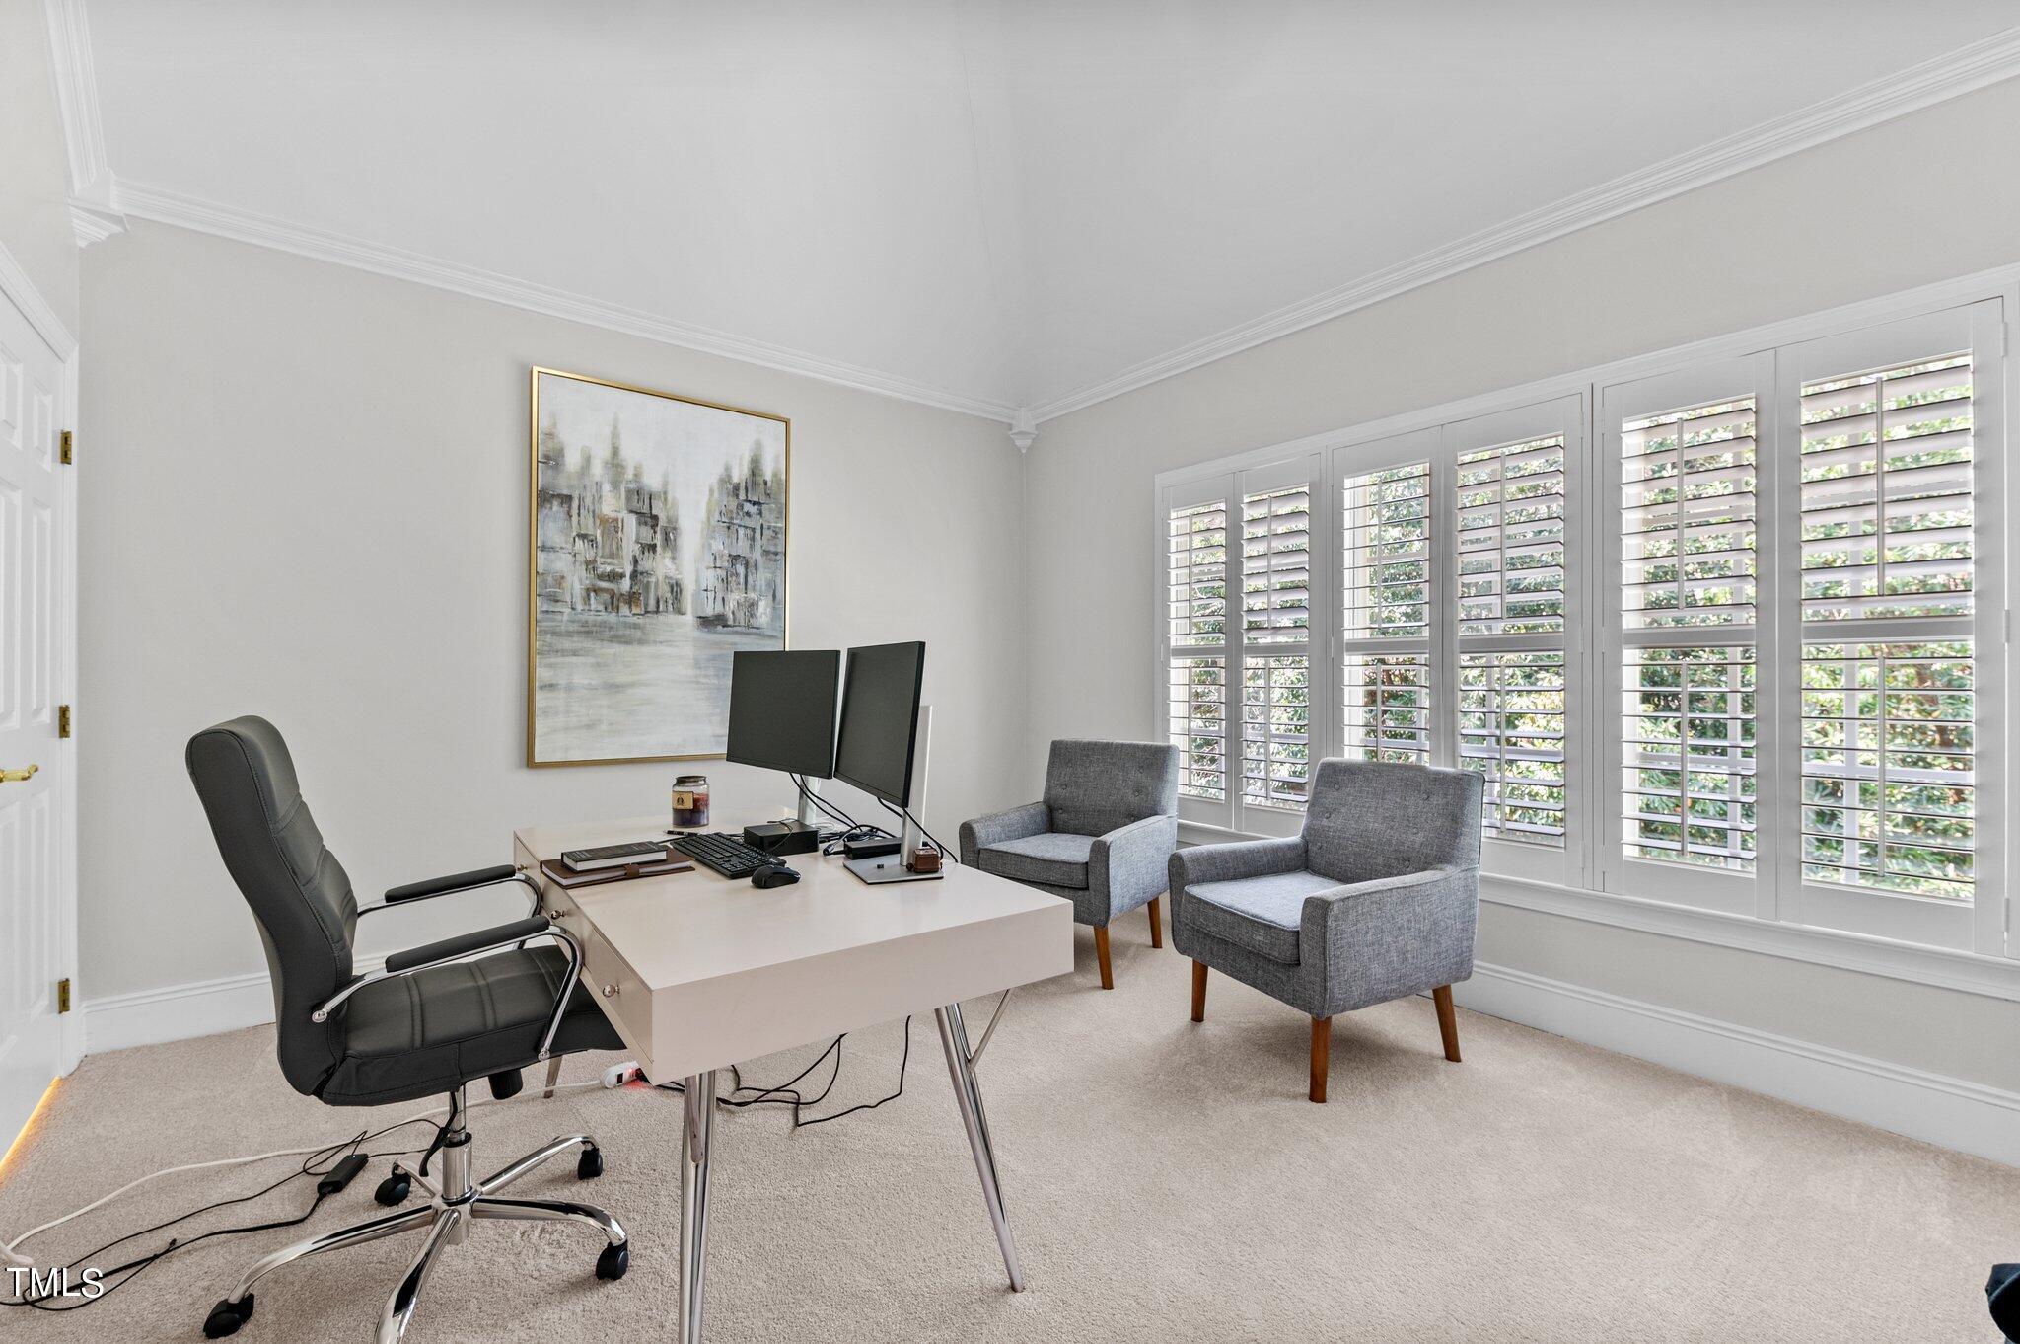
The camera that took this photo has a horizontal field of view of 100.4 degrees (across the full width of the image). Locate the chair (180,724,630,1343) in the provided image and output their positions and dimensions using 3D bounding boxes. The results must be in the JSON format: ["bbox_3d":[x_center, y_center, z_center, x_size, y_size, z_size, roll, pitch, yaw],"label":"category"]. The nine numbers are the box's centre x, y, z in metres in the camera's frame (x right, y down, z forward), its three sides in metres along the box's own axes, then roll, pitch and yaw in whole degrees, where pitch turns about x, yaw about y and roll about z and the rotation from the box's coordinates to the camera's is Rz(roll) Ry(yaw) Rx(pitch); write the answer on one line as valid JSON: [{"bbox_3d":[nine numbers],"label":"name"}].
[{"bbox_3d":[-1.090,0.612,1.596,0.640,1.070,0.660,0,0,-37],"label":"chair"}]

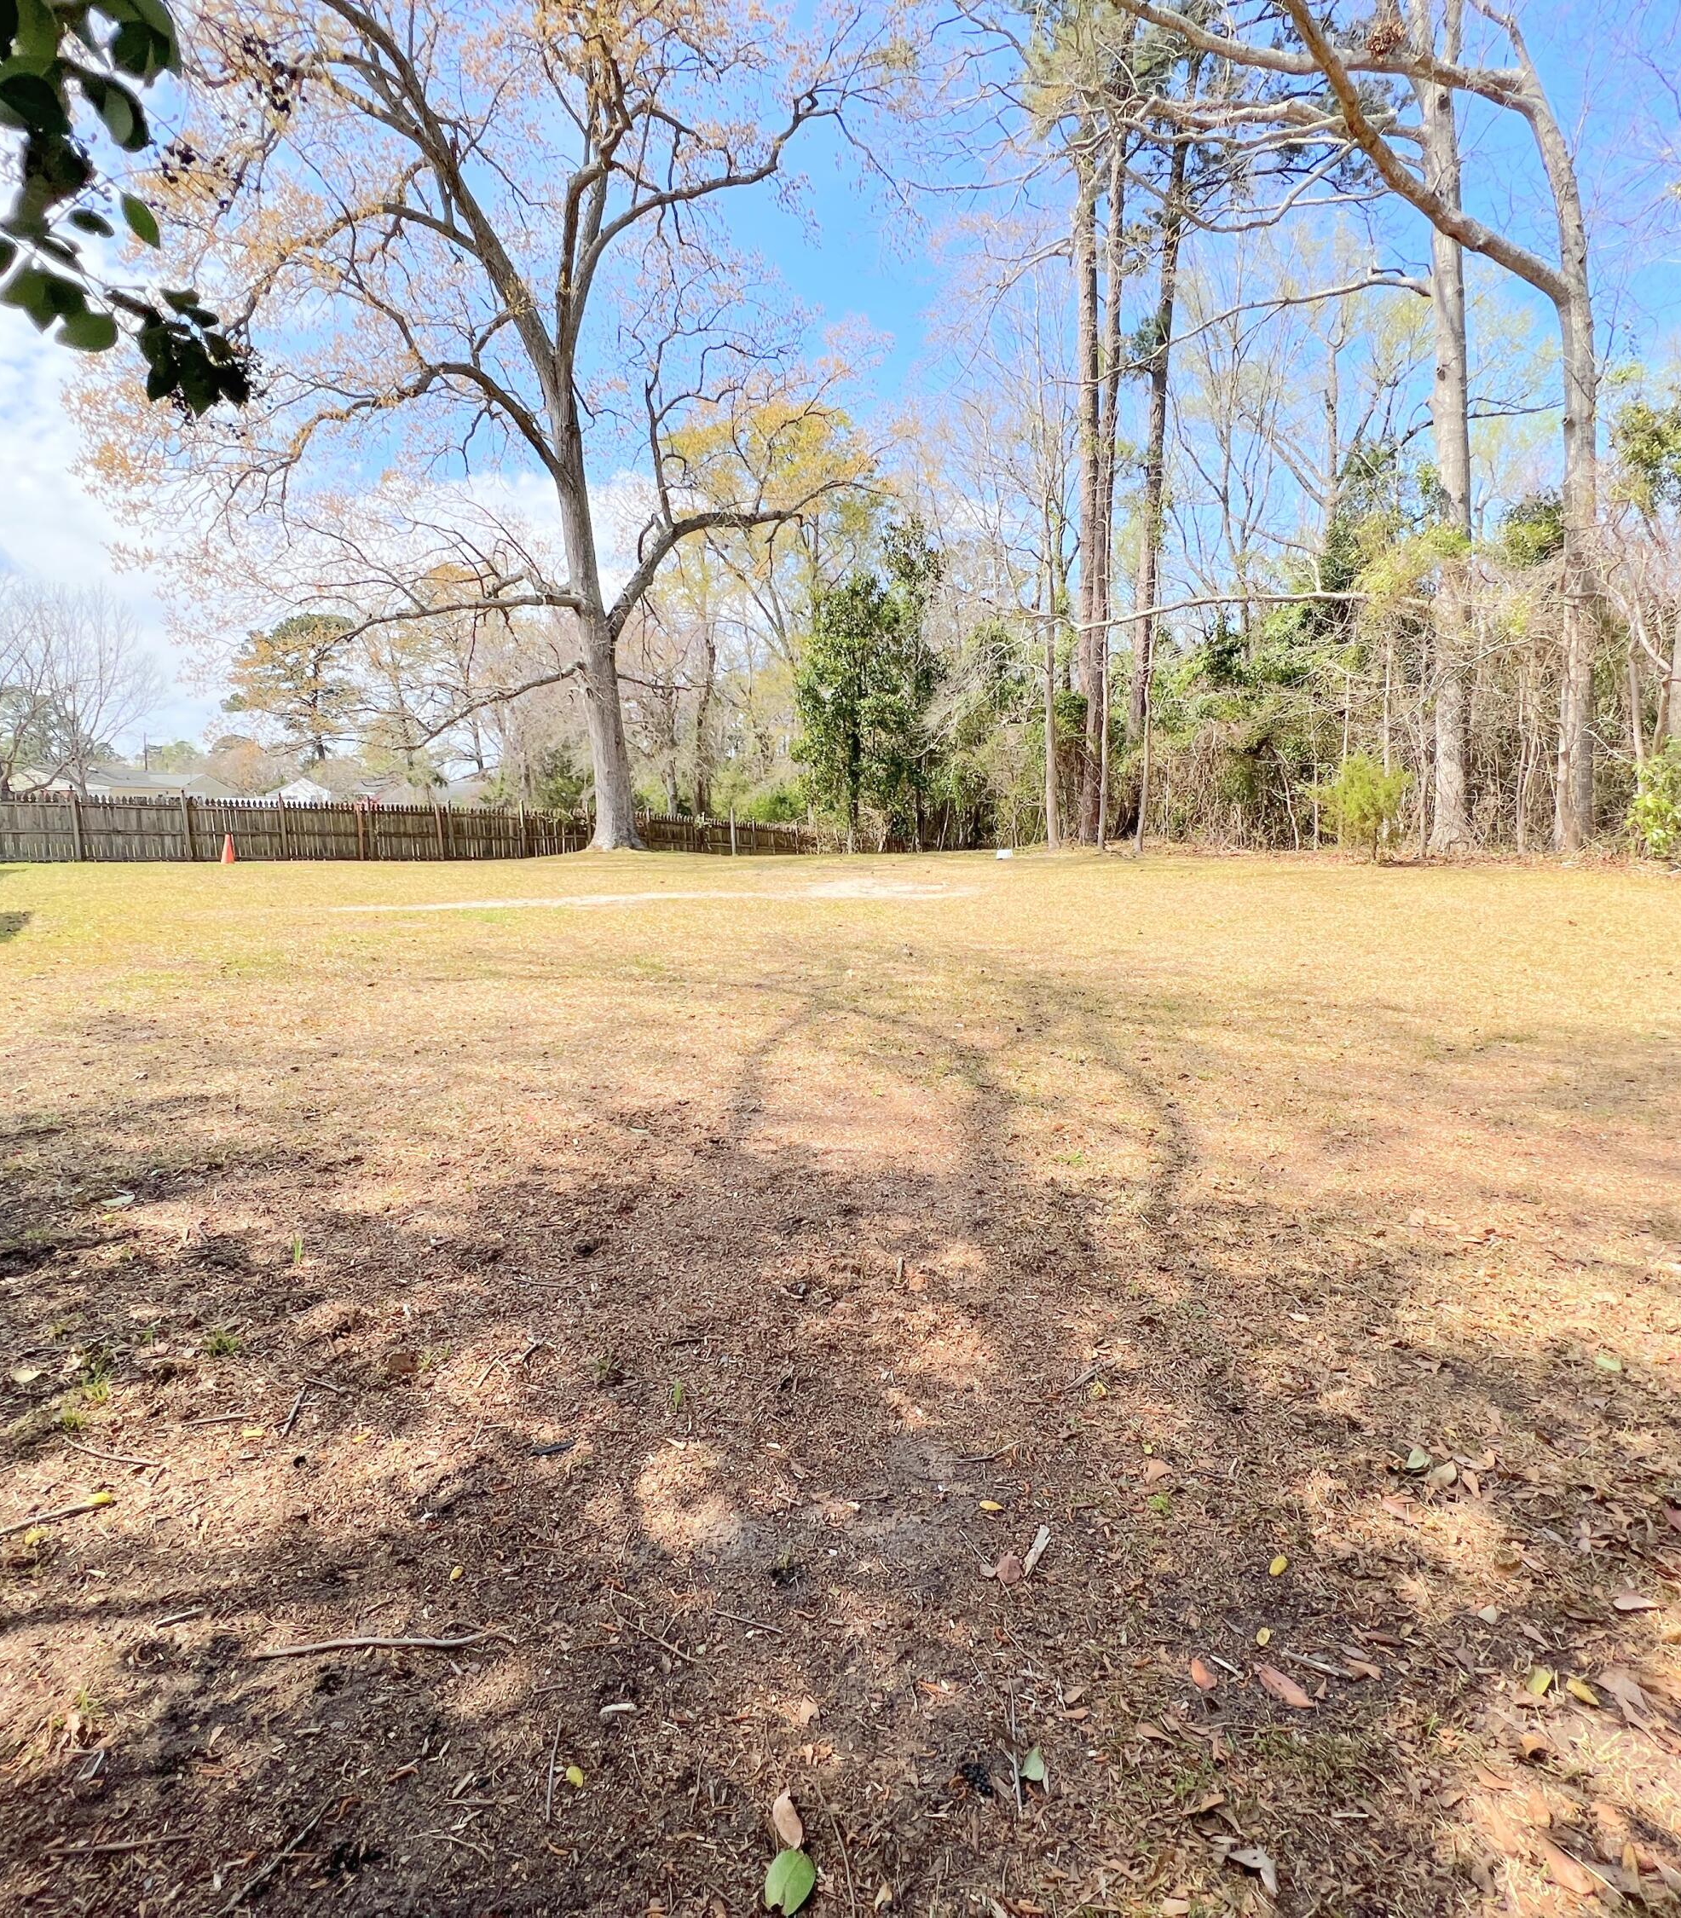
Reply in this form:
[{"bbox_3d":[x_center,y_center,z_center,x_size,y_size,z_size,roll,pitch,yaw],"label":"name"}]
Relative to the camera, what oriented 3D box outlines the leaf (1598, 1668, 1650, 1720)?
[{"bbox_3d":[1.003,0.942,1.233,0.048,0.020,0.090,3,9,23],"label":"leaf"}]

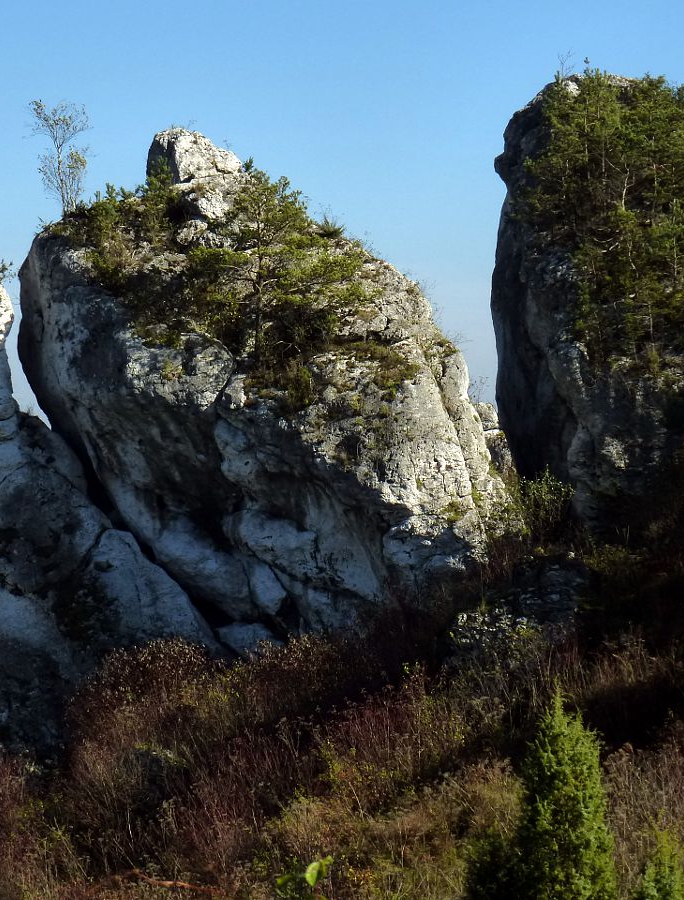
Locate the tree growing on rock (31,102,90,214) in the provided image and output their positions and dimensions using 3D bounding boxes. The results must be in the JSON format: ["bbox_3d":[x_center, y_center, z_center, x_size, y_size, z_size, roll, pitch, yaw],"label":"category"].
[{"bbox_3d":[-5.174,-5.376,72.000,1.140,2.150,1.050,0,0,0],"label":"tree growing on rock"}]

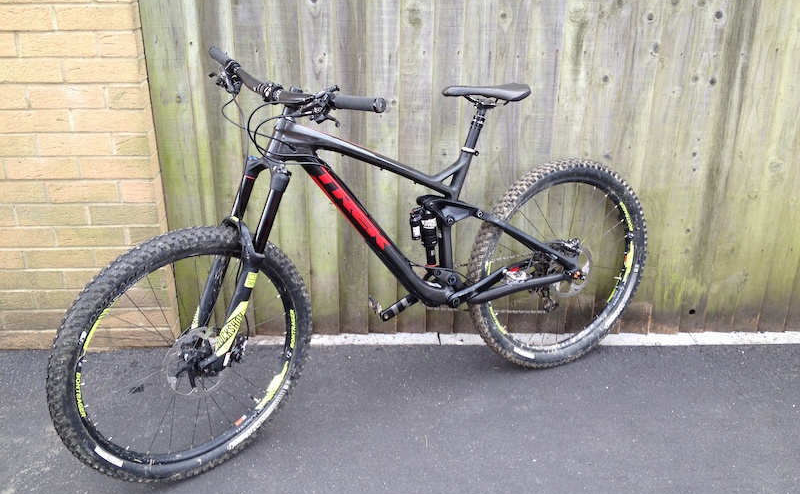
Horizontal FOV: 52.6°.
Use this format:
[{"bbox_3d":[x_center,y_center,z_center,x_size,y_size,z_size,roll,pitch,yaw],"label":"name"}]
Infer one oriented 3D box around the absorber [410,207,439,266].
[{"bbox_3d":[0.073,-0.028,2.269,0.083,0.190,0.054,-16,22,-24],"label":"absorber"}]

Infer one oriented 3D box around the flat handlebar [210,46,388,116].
[{"bbox_3d":[-0.290,-0.389,1.941,0.078,0.073,0.762,-16,28,-36],"label":"flat handlebar"}]

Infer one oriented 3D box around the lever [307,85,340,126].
[{"bbox_3d":[-0.170,-0.314,1.792,0.072,0.072,0.088,-16,28,-36],"label":"lever"}]

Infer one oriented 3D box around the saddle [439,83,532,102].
[{"bbox_3d":[0.239,-0.425,2.239,0.277,0.056,0.140,-12,21,-26],"label":"saddle"}]

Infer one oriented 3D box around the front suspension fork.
[{"bbox_3d":[-0.418,0.041,2.012,0.115,0.555,0.190,14,8,-43],"label":"front suspension fork"}]

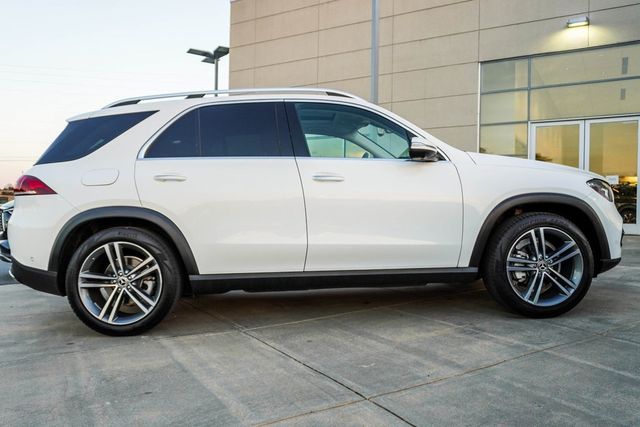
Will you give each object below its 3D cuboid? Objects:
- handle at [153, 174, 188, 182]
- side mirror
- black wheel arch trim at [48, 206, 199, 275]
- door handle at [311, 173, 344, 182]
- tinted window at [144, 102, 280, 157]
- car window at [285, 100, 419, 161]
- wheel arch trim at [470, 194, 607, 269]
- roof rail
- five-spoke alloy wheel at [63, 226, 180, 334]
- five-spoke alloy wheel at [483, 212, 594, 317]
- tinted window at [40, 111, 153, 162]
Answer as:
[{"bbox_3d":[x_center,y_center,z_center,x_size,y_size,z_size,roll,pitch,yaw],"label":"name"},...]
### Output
[{"bbox_3d":[-1.032,-0.240,3.431,0.225,0.055,0.055,-2,1,-4],"label":"handle"},{"bbox_3d":[0.724,-0.446,3.504,0.190,0.180,0.240,-2,1,-4],"label":"side mirror"},{"bbox_3d":[-1.336,0.193,3.422,1.000,0.490,0.100,-2,1,-4],"label":"black wheel arch trim"},{"bbox_3d":[0.059,-0.252,3.499,0.225,0.060,0.055,-2,1,-4],"label":"door handle"},{"bbox_3d":[-0.749,-0.597,3.584,0.980,0.450,0.060,-2,-20,-4],"label":"tinted window"},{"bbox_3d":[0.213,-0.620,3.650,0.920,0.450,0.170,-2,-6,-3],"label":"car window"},{"bbox_3d":[1.577,0.109,3.614,1.040,0.510,0.120,-2,1,-4],"label":"wheel arch trim"},{"bbox_3d":[-0.641,-0.874,3.783,1.970,0.160,0.080,-2,1,-4],"label":"roof rail"},{"bbox_3d":[-1.368,0.468,3.518,0.765,0.755,0.270,-2,1,-4],"label":"five-spoke alloy wheel"},{"bbox_3d":[1.615,0.374,3.705,0.770,0.765,0.270,-2,1,-4],"label":"five-spoke alloy wheel"},{"bbox_3d":[-1.578,-0.551,3.558,0.820,0.400,0.090,-2,-19,2],"label":"tinted window"}]

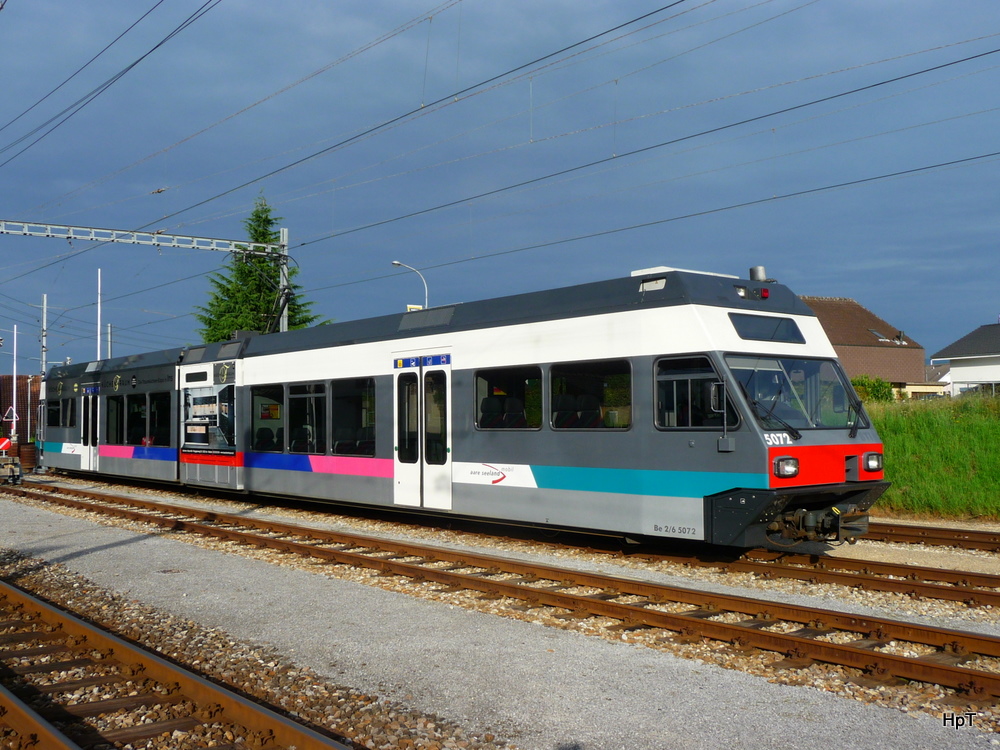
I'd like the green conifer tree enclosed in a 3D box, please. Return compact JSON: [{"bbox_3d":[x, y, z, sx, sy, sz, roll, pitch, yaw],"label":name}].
[{"bbox_3d":[-10.368,-1.979,42.182,5.800,11.600,5.800,0,-3,-14],"label":"green conifer tree"}]

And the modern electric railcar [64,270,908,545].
[{"bbox_3d":[-5.209,0.917,22.063,2.650,3.550,28.700,2,-3,-40],"label":"modern electric railcar"}]

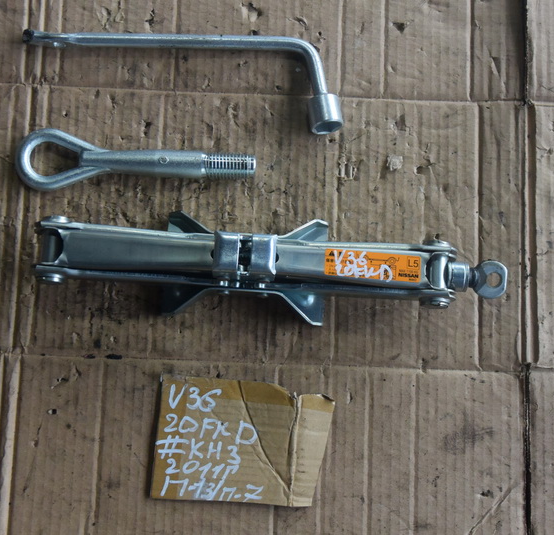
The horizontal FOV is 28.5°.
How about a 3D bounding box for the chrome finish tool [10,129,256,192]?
[{"bbox_3d":[-0.123,-0.092,0.949,0.209,0.024,0.056,2,81,-2],"label":"chrome finish tool"}]

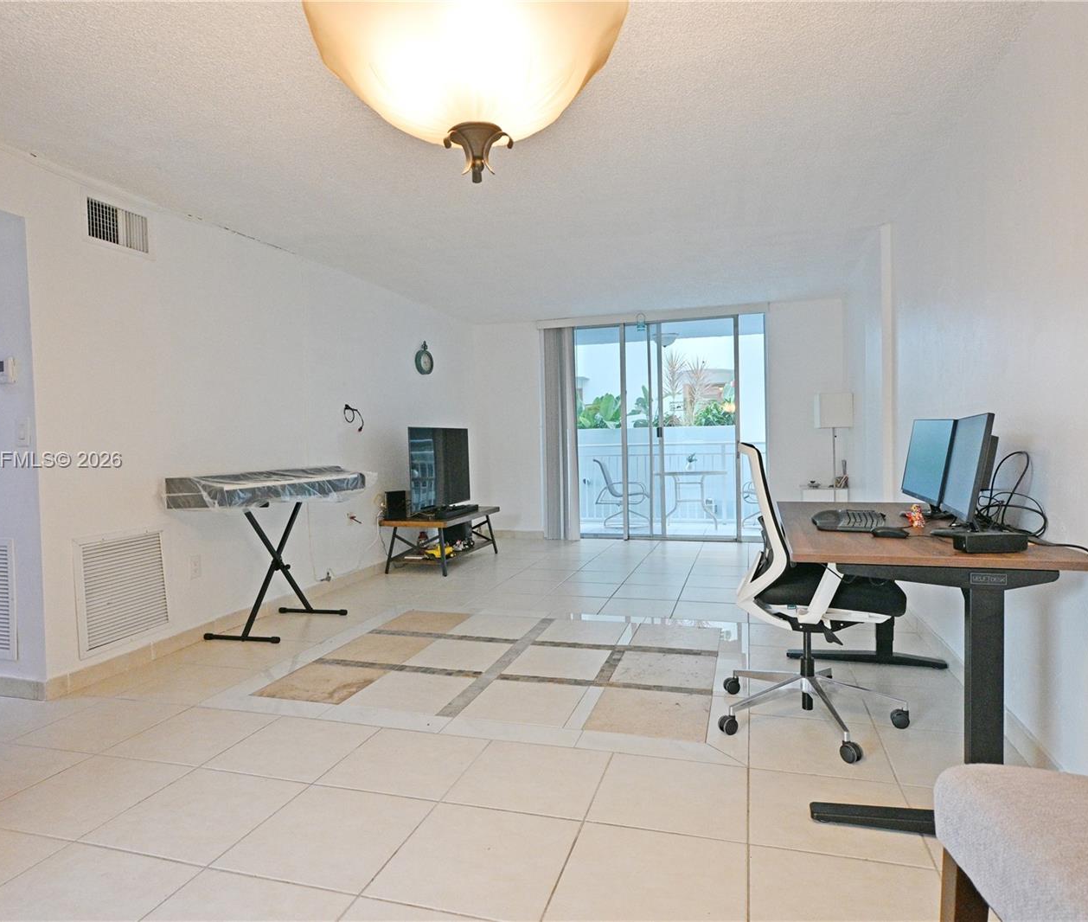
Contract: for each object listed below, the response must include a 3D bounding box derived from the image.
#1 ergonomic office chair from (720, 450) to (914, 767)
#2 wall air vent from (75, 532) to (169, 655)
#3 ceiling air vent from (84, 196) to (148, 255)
[{"bbox_3d":[1.030,0.469,2.668,0.660,1.080,0.660,-1,2,24],"label":"ergonomic office chair"},{"bbox_3d":[-2.135,0.649,3.533,0.030,0.550,0.520,-1,2,17],"label":"wall air vent"},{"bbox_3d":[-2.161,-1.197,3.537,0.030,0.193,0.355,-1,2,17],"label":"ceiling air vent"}]

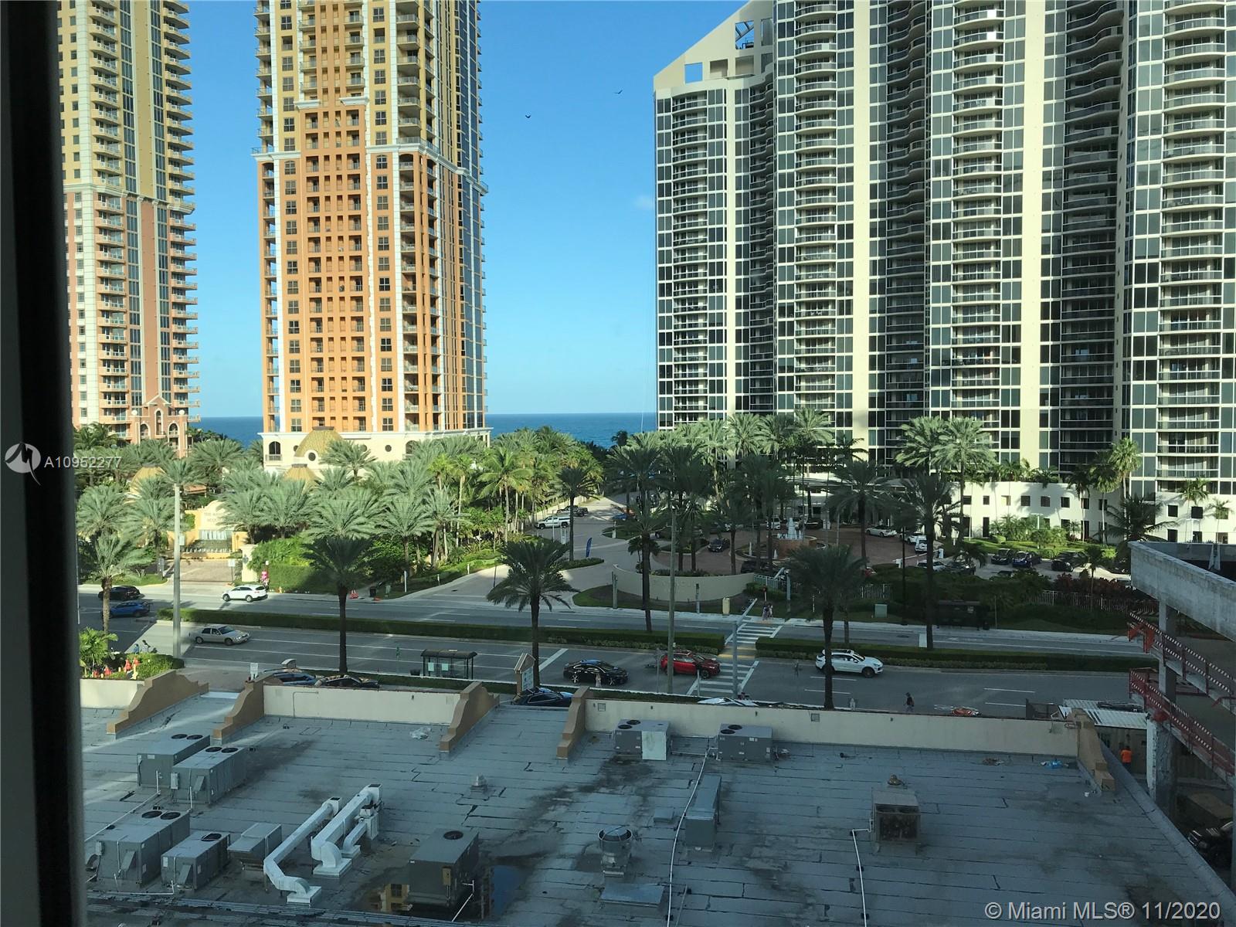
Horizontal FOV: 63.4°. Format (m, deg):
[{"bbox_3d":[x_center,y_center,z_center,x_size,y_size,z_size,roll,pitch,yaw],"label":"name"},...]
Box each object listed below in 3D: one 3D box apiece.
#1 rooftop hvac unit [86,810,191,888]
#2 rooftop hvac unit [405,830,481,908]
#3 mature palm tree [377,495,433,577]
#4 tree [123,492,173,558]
[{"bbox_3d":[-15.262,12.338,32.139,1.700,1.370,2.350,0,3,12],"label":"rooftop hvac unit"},{"bbox_3d":[-5.302,12.366,30.699,1.450,1.270,2.200,0,3,11],"label":"rooftop hvac unit"},{"bbox_3d":[-25.104,8.755,119.126,6.900,9.831,6.900,-1,3,0],"label":"mature palm tree"},{"bbox_3d":[-59.713,8.909,128.615,7.000,9.900,7.000,-1,3,0],"label":"tree"}]

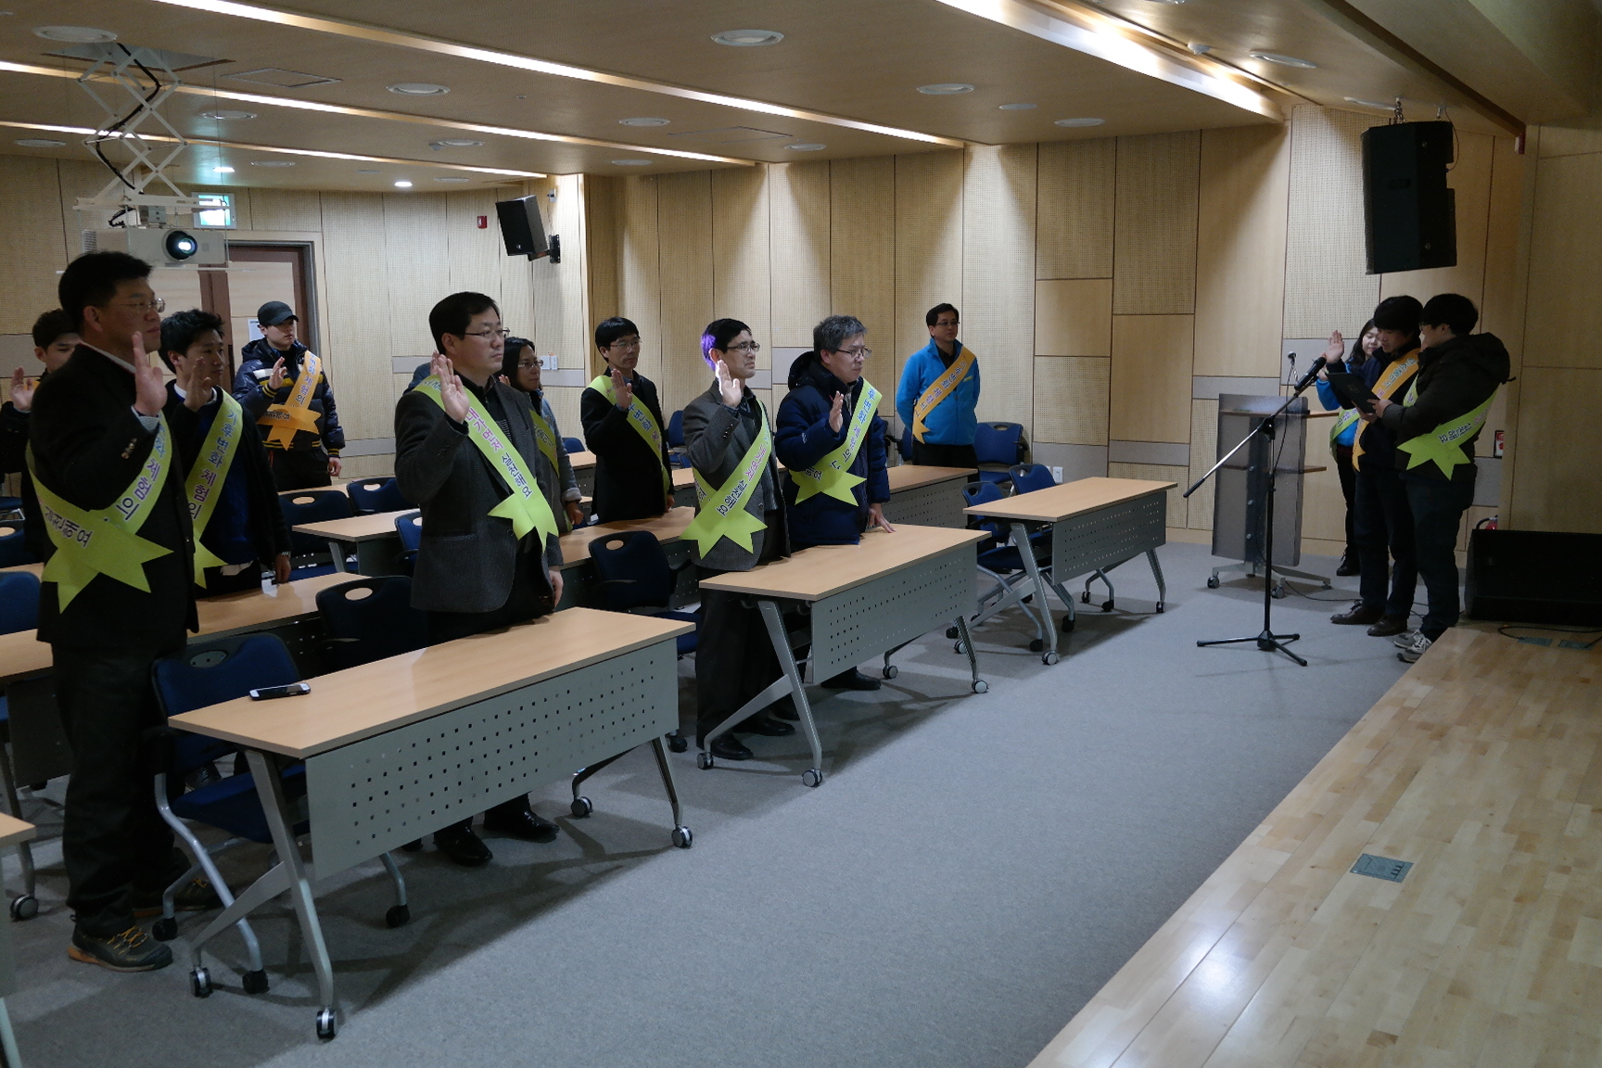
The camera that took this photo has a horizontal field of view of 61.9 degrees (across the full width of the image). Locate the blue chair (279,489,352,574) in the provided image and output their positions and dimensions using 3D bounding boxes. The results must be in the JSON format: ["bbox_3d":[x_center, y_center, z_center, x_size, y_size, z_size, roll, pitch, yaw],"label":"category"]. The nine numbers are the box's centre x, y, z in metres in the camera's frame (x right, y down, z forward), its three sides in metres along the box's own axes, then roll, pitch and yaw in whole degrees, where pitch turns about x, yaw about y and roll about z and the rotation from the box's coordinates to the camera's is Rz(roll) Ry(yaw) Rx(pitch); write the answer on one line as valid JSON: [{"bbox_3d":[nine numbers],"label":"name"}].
[{"bbox_3d":[-2.406,0.198,6.954,0.570,0.810,0.570,5,11,32],"label":"blue chair"}]

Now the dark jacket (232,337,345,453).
[{"bbox_3d":[-3.001,-0.813,7.885,0.420,0.700,0.620,7,12,40],"label":"dark jacket"}]

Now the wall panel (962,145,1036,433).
[{"bbox_3d":[1.534,-1.836,10.287,0.610,2.270,0.050,5,11,34],"label":"wall panel"}]

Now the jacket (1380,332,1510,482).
[{"bbox_3d":[3.132,-0.609,6.493,0.600,0.730,0.520,5,11,30],"label":"jacket"}]

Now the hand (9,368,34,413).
[{"bbox_3d":[-3.135,-0.579,5.372,0.100,0.185,0.070,-9,12,-40],"label":"hand"}]

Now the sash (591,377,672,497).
[{"bbox_3d":[-0.826,-0.467,6.414,0.280,0.620,0.420,7,12,39],"label":"sash"}]

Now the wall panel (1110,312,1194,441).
[{"bbox_3d":[2.596,-1.142,9.840,0.602,0.928,0.050,5,11,33],"label":"wall panel"}]

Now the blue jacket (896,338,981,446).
[{"bbox_3d":[0.919,-0.938,8.866,0.550,0.700,0.330,-7,11,-33],"label":"blue jacket"}]

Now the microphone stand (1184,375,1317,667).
[{"bbox_3d":[2.249,-0.095,6.646,0.660,1.370,0.600,1,9,13],"label":"microphone stand"}]

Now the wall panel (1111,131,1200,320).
[{"bbox_3d":[2.580,-2.235,9.663,0.603,1.276,0.050,5,11,33],"label":"wall panel"}]

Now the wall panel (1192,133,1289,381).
[{"bbox_3d":[3.042,-1.945,9.202,0.604,1.705,0.050,5,11,34],"label":"wall panel"}]

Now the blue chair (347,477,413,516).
[{"bbox_3d":[-2.179,0.115,7.384,0.570,0.820,0.570,5,11,34],"label":"blue chair"}]

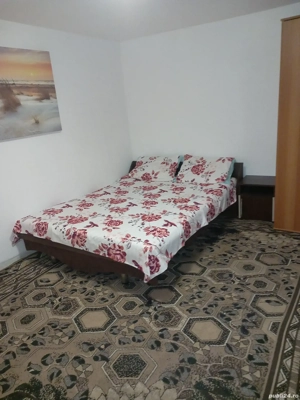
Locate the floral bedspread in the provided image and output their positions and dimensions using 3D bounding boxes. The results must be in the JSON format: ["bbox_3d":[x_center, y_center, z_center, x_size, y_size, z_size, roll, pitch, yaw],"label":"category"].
[{"bbox_3d":[-0.130,0.078,3.370,1.642,0.283,2.022,6,21,31],"label":"floral bedspread"}]

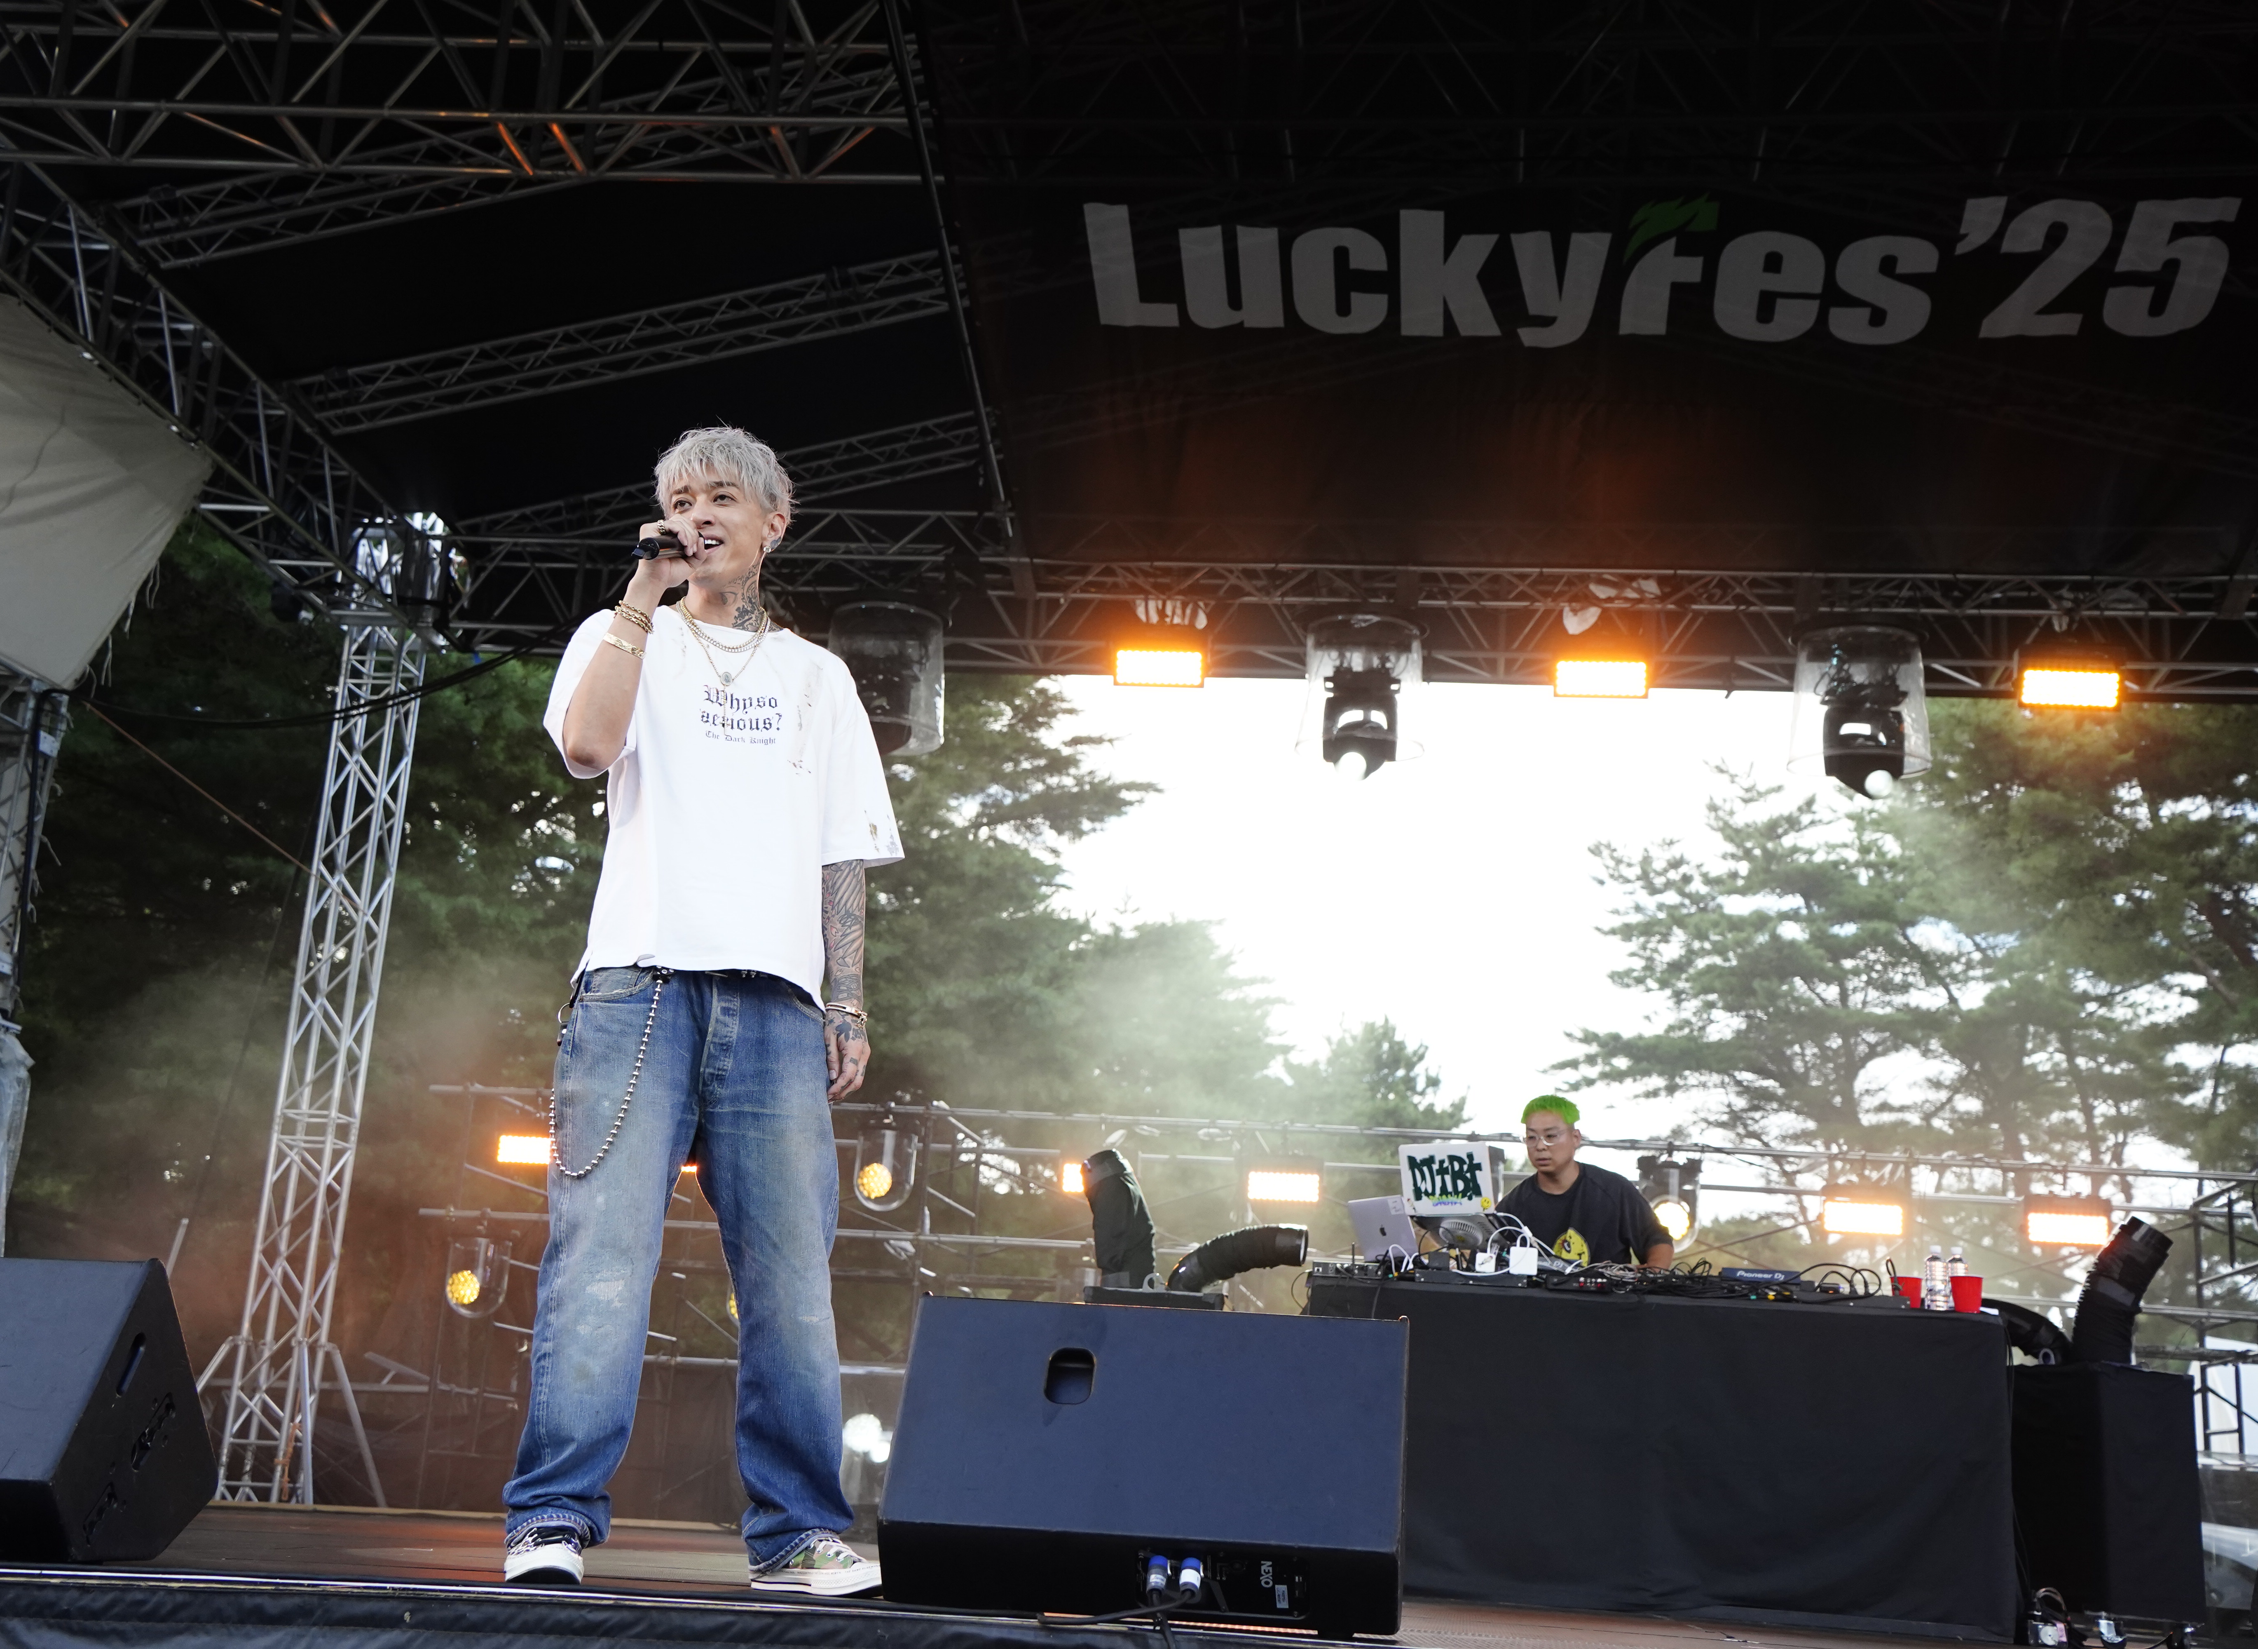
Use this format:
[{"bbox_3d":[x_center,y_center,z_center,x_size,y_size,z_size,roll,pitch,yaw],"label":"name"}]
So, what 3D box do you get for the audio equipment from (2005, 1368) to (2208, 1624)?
[{"bbox_3d":[2.923,2.043,8.194,0.460,0.740,0.420,14,-18,-34],"label":"audio equipment"}]

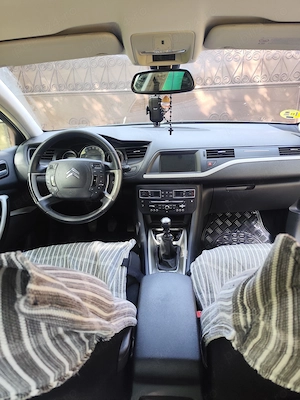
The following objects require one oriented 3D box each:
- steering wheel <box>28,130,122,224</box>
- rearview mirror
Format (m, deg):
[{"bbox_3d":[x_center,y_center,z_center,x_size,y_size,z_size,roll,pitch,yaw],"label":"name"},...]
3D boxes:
[{"bbox_3d":[-0.300,-0.094,1.095,0.380,0.380,0.100,-1,-7,2],"label":"steering wheel"},{"bbox_3d":[0.053,-0.462,1.039,0.250,0.080,0.045,4,22,19],"label":"rearview mirror"}]

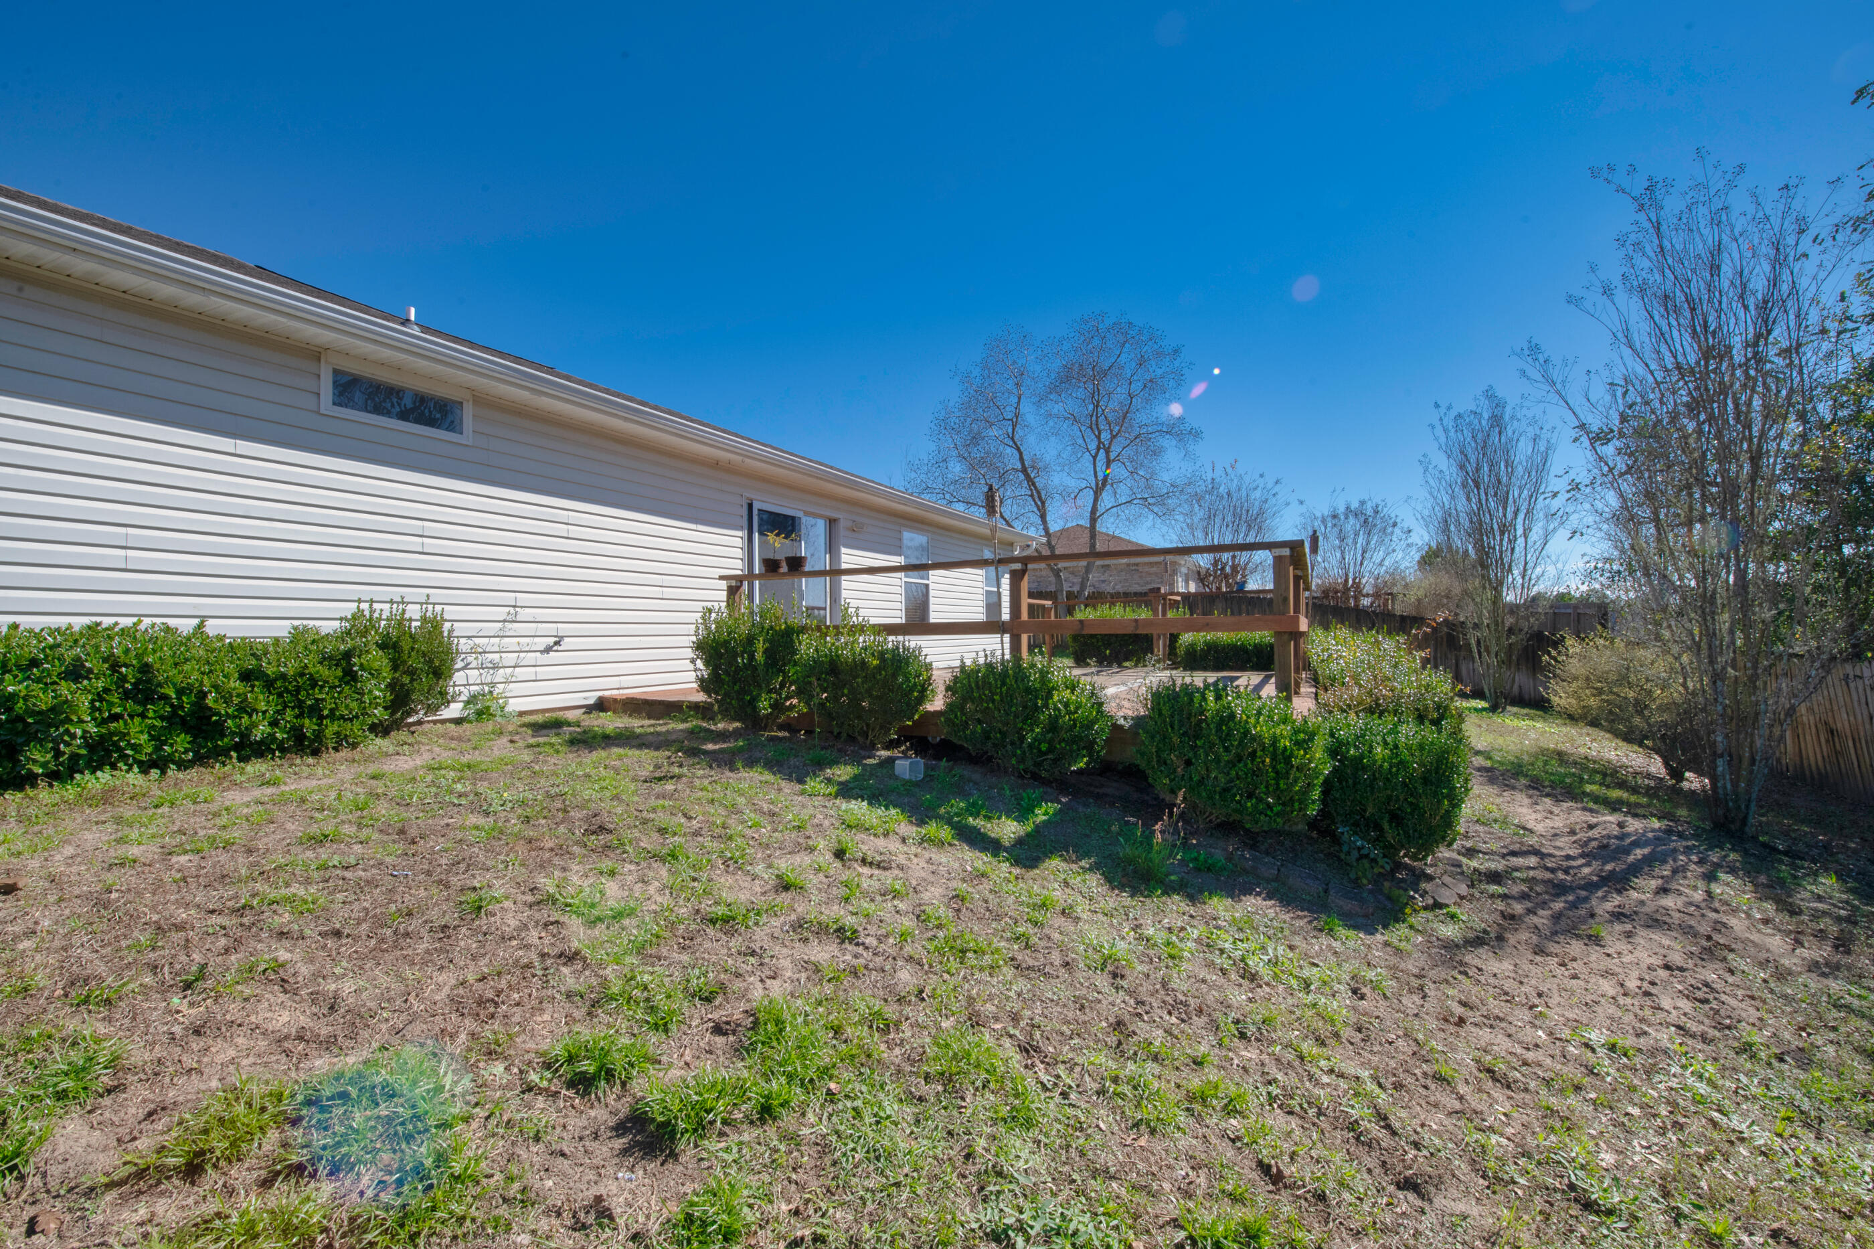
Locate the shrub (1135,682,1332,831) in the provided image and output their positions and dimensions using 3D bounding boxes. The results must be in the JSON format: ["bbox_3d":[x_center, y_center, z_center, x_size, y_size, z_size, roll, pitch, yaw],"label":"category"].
[{"bbox_3d":[1.360,0.610,3.420,0.840,0.680,0.820,-1,-1,28],"label":"shrub"}]

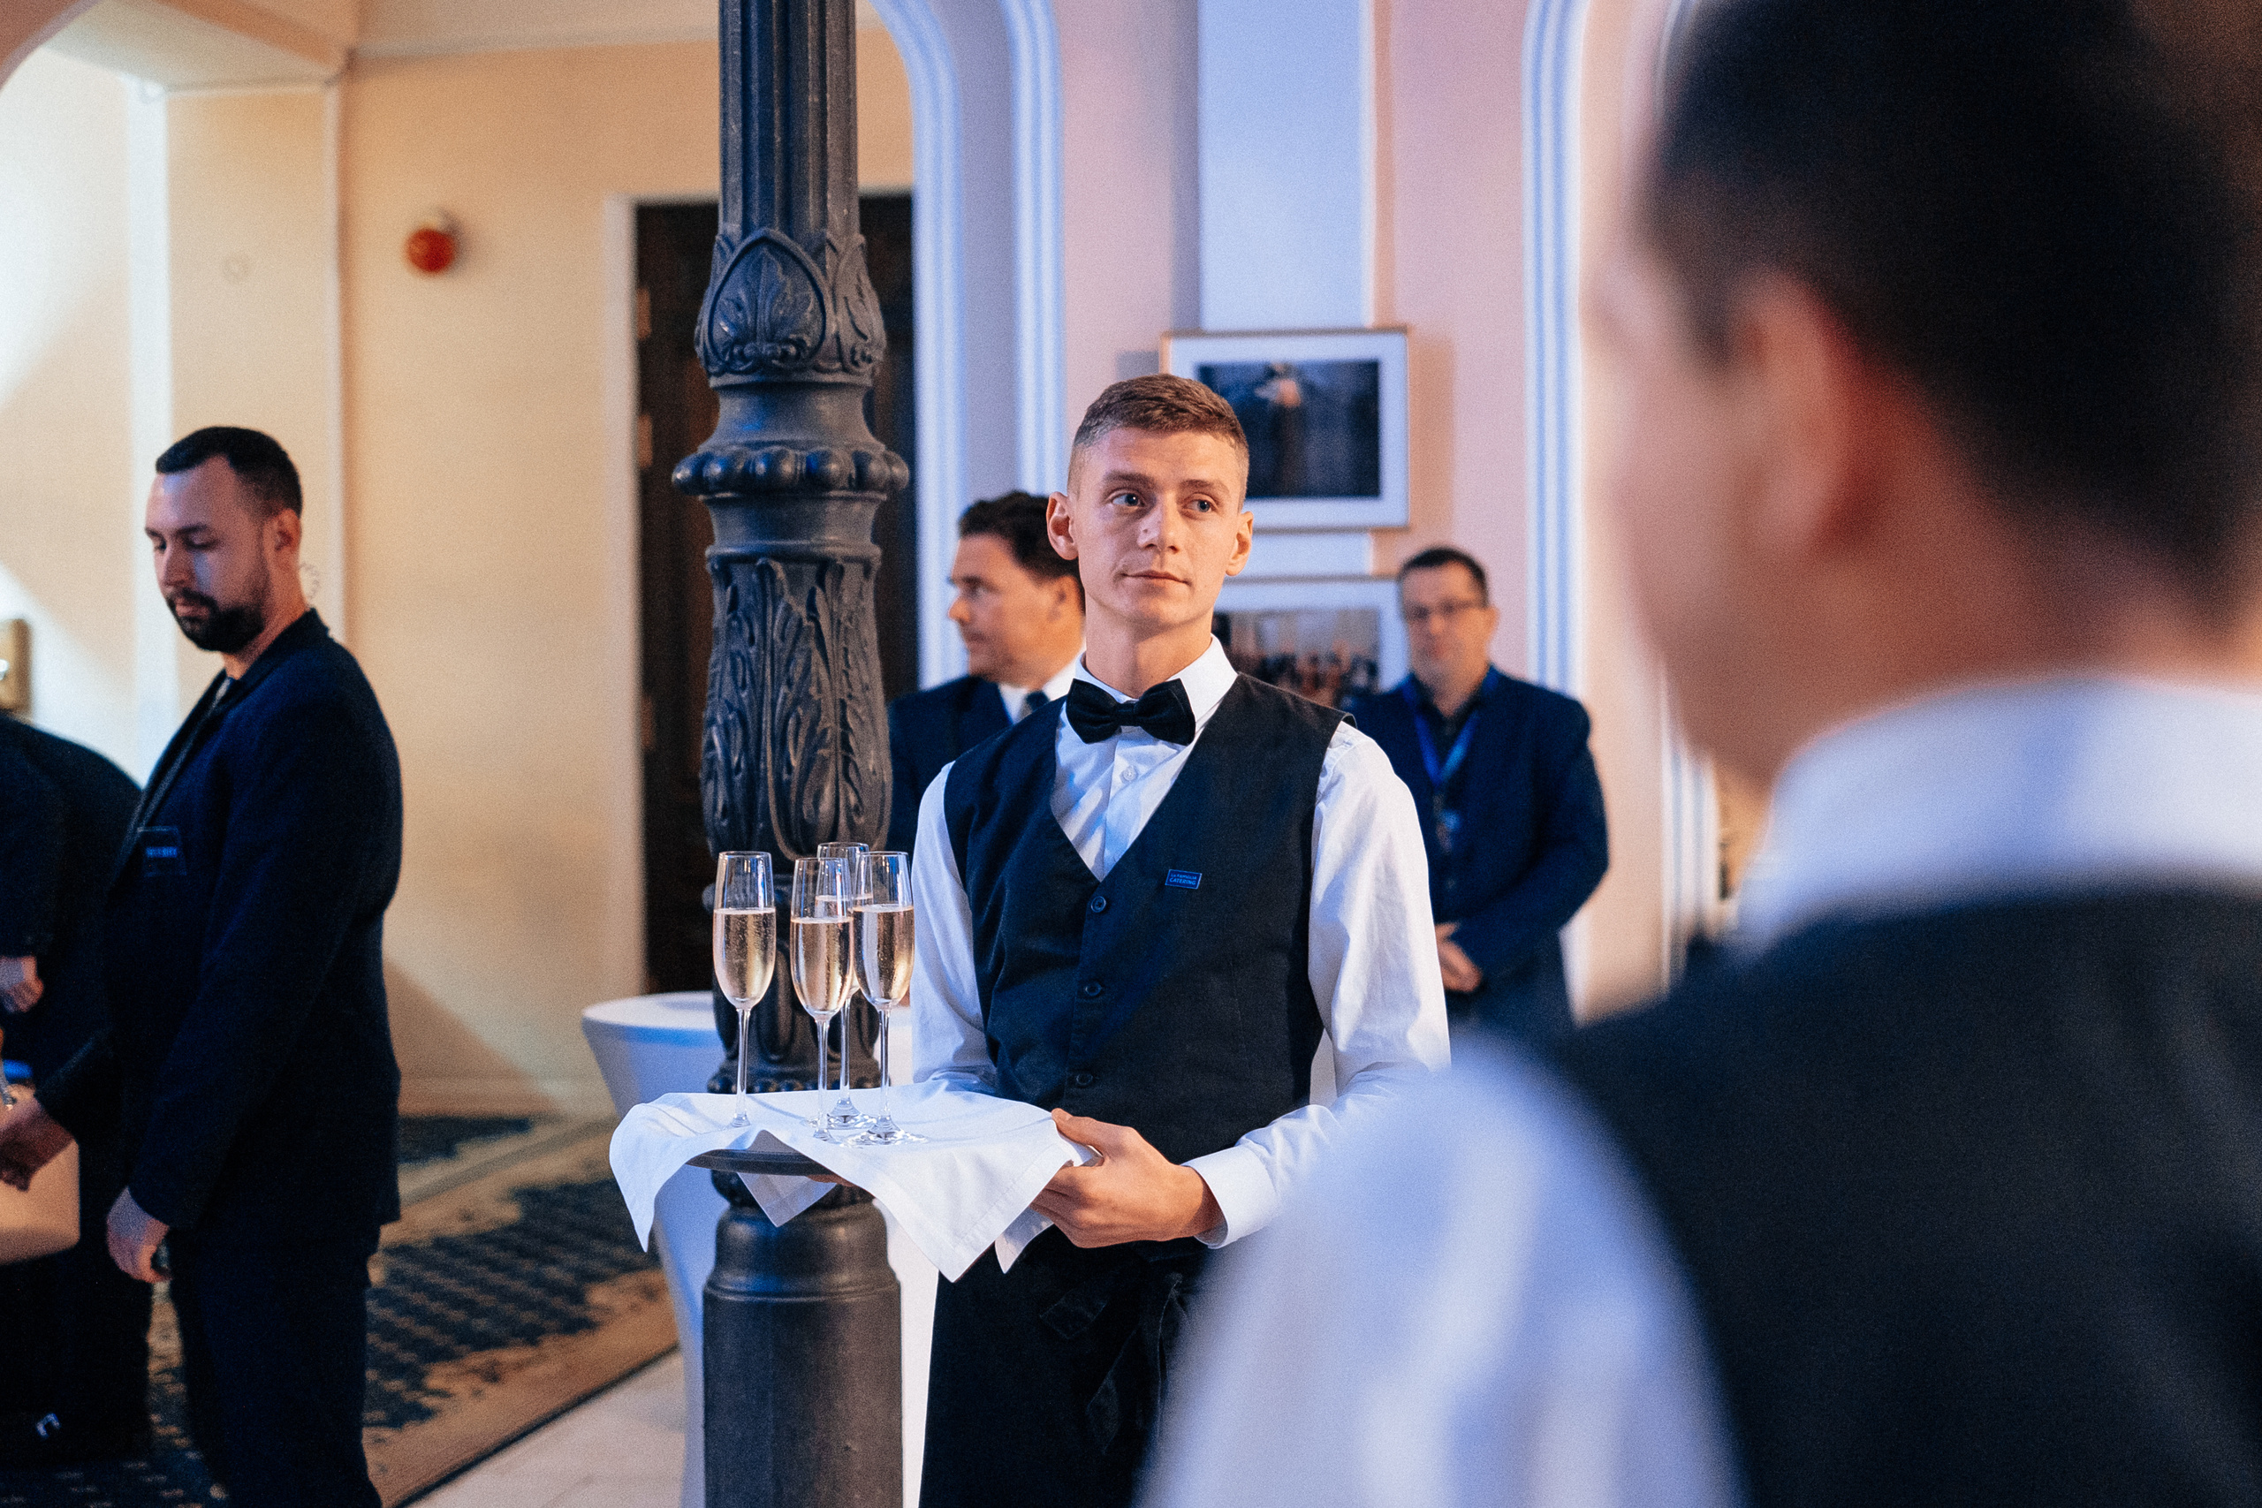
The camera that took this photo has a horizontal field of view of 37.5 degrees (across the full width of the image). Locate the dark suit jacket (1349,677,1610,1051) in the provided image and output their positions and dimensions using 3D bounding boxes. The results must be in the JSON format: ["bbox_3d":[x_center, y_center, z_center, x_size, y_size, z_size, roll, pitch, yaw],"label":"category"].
[{"bbox_3d":[0.571,0.234,5.930,0.540,0.770,0.320,-1,1,7],"label":"dark suit jacket"}]

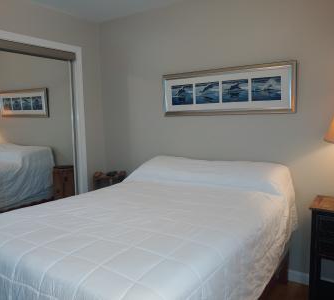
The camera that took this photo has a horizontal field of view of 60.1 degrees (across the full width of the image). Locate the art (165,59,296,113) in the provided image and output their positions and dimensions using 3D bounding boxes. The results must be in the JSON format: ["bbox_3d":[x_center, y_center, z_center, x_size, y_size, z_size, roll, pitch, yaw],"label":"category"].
[{"bbox_3d":[0.479,-0.504,2.547,1.234,0.402,0.030,4,8,35],"label":"art"}]

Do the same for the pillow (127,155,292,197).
[{"bbox_3d":[0.279,0.204,2.486,1.390,0.221,0.409,4,8,35],"label":"pillow"}]

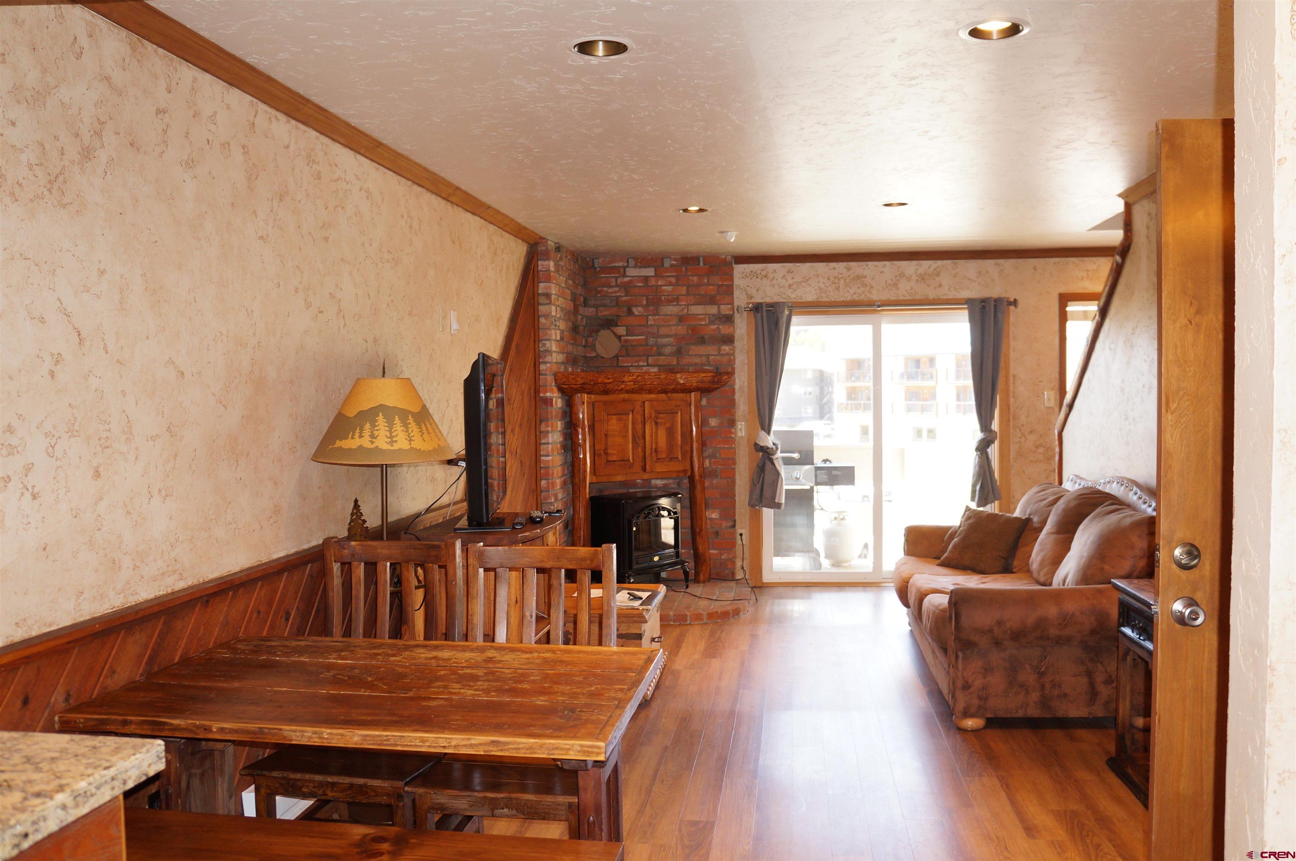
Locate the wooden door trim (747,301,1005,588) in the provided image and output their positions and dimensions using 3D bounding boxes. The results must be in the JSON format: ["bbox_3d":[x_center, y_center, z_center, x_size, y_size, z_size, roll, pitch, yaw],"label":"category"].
[{"bbox_3d":[1.657,0.108,7.233,1.874,2.036,0.100,-1,2,3],"label":"wooden door trim"}]

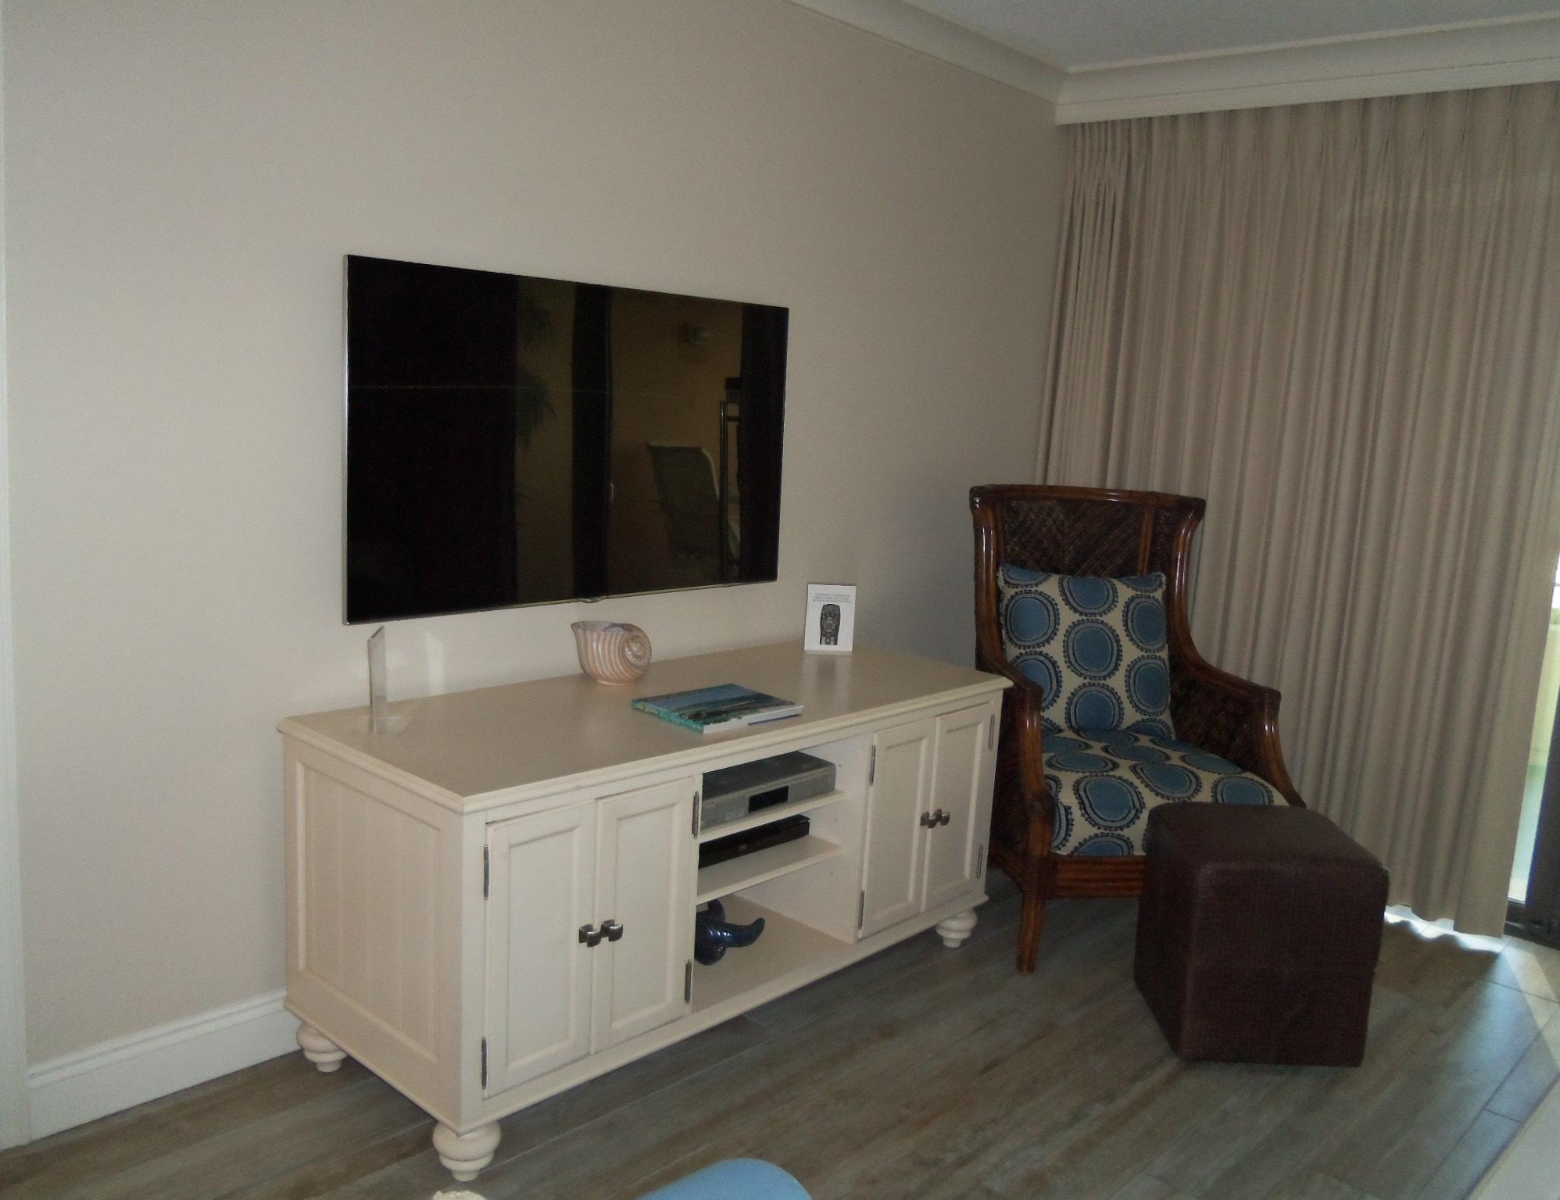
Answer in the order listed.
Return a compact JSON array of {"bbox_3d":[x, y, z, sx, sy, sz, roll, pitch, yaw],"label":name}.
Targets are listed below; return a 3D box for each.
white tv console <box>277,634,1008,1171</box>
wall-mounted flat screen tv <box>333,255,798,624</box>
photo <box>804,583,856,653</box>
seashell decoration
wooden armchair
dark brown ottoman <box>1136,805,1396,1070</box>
[{"bbox_3d":[-0.210,0.565,2.905,0.615,0.709,1.585,11,12,42],"label":"white tv console"},{"bbox_3d":[-0.426,-0.351,2.937,0.050,0.701,1.228,11,12,42],"label":"wall-mounted flat screen tv"},{"bbox_3d":[0.136,0.046,3.453,0.128,0.177,0.045,2,9,-4],"label":"photo"},{"bbox_3d":[-0.387,0.121,2.955,0.145,0.133,0.190,11,12,42],"label":"seashell decoration"},{"bbox_3d":[0.925,0.312,3.501,0.700,1.140,0.760,2,9,-7],"label":"wooden armchair"},{"bbox_3d":[1.074,0.752,2.956,0.408,0.460,0.391,3,9,0],"label":"dark brown ottoman"}]

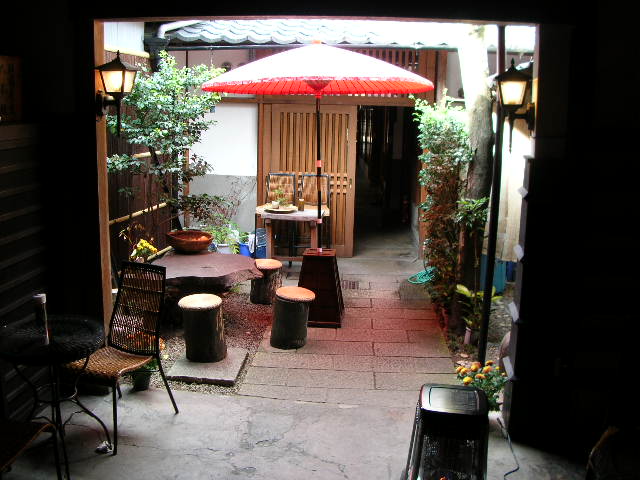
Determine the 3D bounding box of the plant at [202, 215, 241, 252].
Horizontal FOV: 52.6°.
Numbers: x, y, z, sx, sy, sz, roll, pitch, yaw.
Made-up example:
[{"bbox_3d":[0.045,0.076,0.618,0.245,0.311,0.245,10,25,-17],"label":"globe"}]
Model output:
[{"bbox_3d":[-1.094,-0.050,7.187,0.390,0.450,0.370,1,11,4],"label":"plant"}]

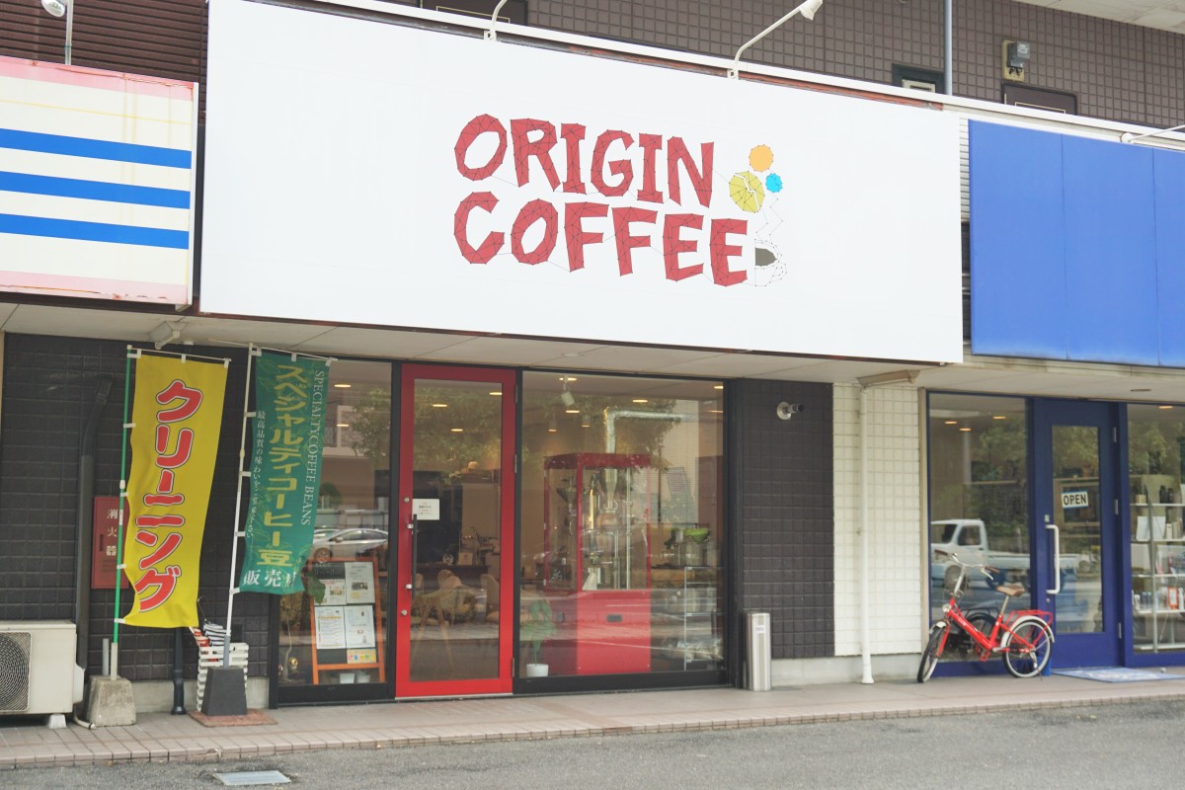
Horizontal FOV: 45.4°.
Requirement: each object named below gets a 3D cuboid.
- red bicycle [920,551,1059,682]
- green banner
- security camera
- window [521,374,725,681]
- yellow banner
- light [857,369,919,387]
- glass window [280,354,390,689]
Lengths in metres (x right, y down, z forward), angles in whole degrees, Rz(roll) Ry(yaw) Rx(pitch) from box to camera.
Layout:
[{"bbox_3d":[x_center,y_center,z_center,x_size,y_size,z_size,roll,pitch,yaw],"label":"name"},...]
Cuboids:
[{"bbox_3d":[3.315,1.830,11.807,1.450,1.080,0.520,3,-6,-24],"label":"red bicycle"},{"bbox_3d":[-2.094,0.535,9.588,0.502,1.618,0.100,6,-7,-24],"label":"green banner"},{"bbox_3d":[1.617,0.126,11.457,0.140,0.145,0.200,4,-6,-32],"label":"security camera"},{"bbox_3d":[0.261,1.010,11.016,1.774,2.324,0.060,3,-6,-24],"label":"window"},{"bbox_3d":[-2.738,0.624,9.213,0.587,1.770,0.120,6,-7,-24],"label":"yellow banner"},{"bbox_3d":[2.314,-0.106,11.116,0.130,0.105,0.660,3,-6,-24],"label":"light"},{"bbox_3d":[-1.825,0.903,10.070,0.792,2.303,0.060,3,-6,-24],"label":"glass window"}]

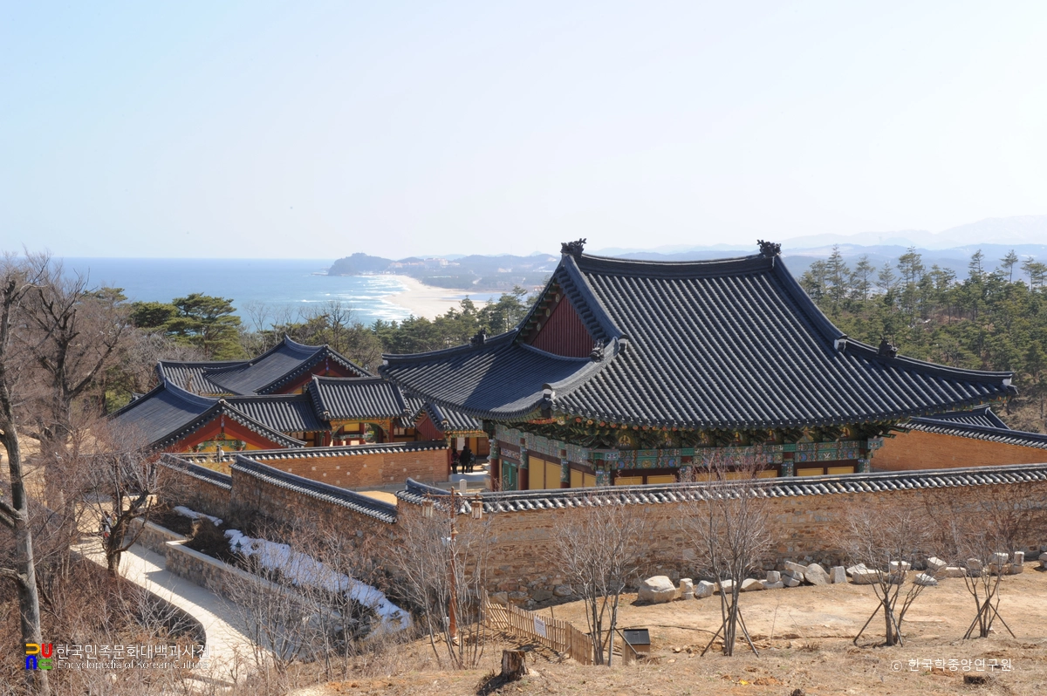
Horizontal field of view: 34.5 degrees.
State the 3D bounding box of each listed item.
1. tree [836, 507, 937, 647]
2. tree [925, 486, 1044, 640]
[{"bbox_3d":[10.407,6.566,48.500,2.812,4.111,2.812,0,3,0],"label":"tree"},{"bbox_3d":[13.680,6.380,50.000,3.520,4.497,3.520,0,3,0],"label":"tree"}]

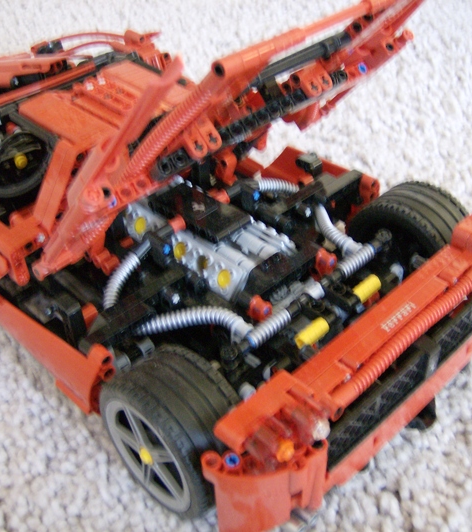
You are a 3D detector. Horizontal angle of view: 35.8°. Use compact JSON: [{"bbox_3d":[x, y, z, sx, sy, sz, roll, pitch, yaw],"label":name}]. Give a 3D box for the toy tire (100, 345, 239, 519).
[{"bbox_3d":[-0.025,0.072,0.316,0.036,0.069,0.069,-33,50,-32],"label":"toy tire"}]

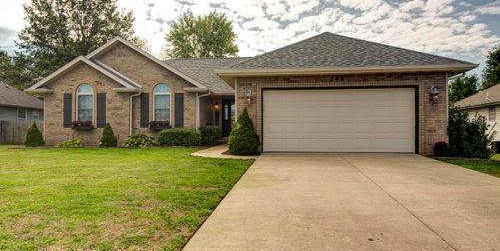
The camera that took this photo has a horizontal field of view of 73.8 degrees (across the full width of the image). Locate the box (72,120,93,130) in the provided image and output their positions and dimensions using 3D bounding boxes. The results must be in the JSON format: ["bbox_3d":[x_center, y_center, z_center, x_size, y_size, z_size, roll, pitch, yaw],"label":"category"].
[{"bbox_3d":[-7.516,-0.016,15.011,0.920,0.400,0.270,0,-1,8],"label":"box"}]

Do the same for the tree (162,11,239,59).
[{"bbox_3d":[-4.846,-5.049,32.888,7.205,12.485,7.205,0,-1,8],"label":"tree"}]

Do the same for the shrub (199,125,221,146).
[{"bbox_3d":[-1.878,0.464,15.405,1.050,0.950,1.000,0,-1,8],"label":"shrub"}]

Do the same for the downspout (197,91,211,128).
[{"bbox_3d":[-2.069,-0.387,14.824,0.520,2.260,0.100,0,-1,8],"label":"downspout"}]

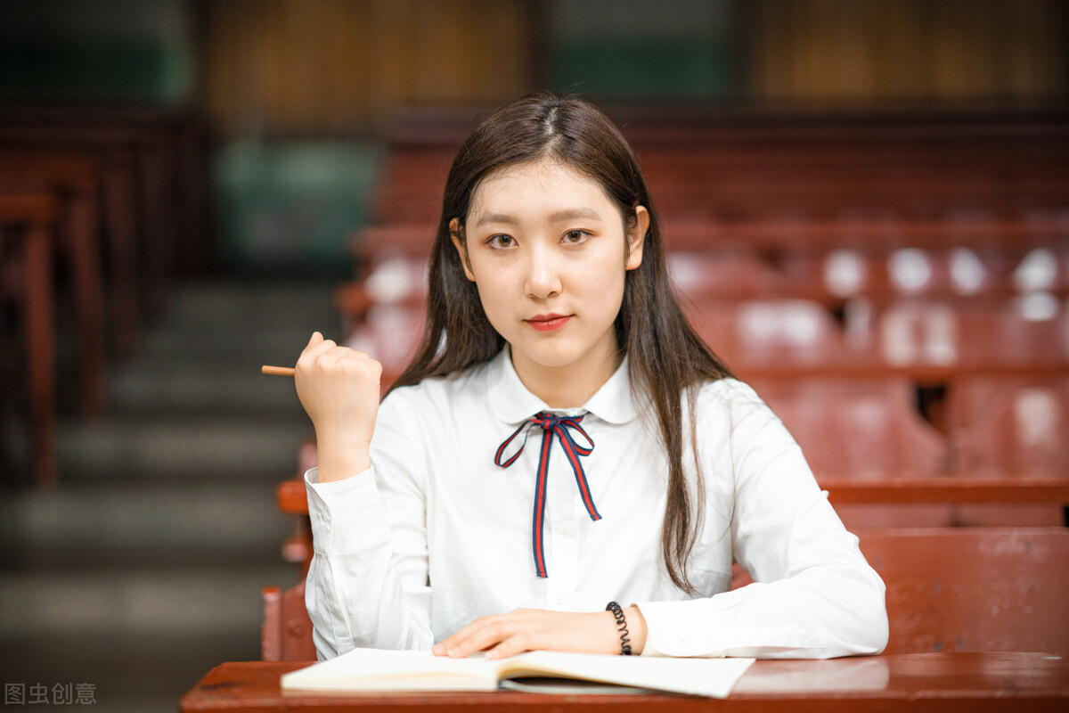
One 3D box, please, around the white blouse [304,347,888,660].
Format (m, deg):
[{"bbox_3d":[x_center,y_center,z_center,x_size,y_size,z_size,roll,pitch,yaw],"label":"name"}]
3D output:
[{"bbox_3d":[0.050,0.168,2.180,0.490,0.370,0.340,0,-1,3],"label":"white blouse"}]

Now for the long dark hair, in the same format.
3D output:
[{"bbox_3d":[0.025,-0.012,2.240,0.300,0.440,0.250,0,-1,5],"label":"long dark hair"}]

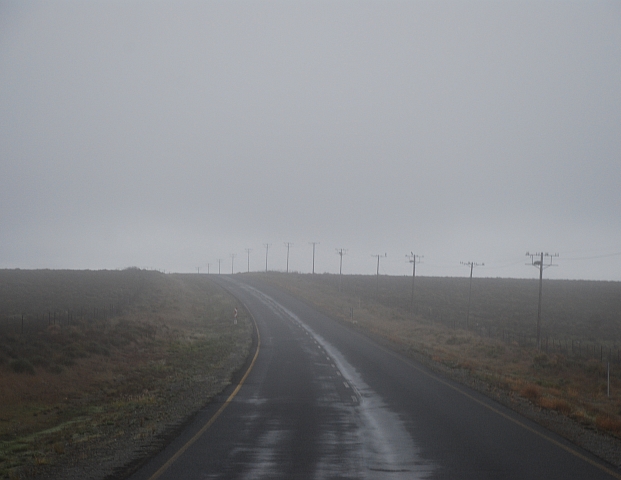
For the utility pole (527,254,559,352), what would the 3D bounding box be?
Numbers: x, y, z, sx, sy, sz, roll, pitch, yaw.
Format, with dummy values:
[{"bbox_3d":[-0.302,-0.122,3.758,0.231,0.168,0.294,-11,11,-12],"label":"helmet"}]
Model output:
[{"bbox_3d":[16.376,4.334,170.000,2.360,6.890,0.300,2,-1,-1],"label":"utility pole"}]

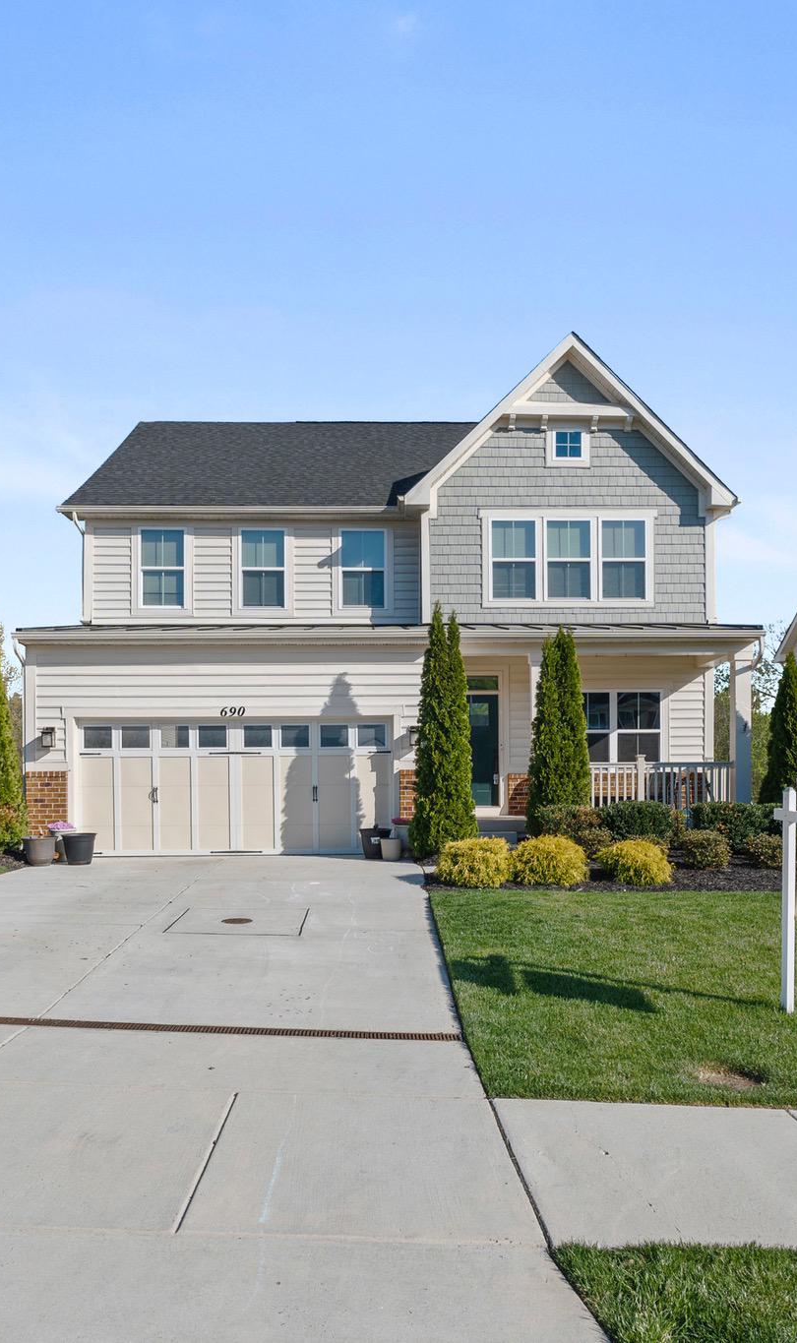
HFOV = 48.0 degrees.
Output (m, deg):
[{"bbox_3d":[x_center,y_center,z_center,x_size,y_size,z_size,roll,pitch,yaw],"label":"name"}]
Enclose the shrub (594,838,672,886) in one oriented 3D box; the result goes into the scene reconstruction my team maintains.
[{"bbox_3d":[2.917,2.382,11.100,0.950,0.580,0.920,0,-2,0],"label":"shrub"}]

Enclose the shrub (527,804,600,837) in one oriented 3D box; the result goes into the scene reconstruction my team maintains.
[{"bbox_3d":[2.271,2.098,12.300,0.950,0.620,0.900,0,-4,-1],"label":"shrub"}]

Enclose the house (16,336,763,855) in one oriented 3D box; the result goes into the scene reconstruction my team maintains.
[{"bbox_3d":[-0.100,-1.300,18.700,11.700,9.100,10.800,0,-4,-1],"label":"house"}]

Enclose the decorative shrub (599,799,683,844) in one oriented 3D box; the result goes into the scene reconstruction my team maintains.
[{"bbox_3d":[3.506,2.221,12.950,1.200,0.740,1.100,0,-2,0],"label":"decorative shrub"}]

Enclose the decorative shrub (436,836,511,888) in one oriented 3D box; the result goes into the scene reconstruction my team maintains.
[{"bbox_3d":[0.914,2.340,10.950,0.900,0.600,0.880,0,-2,0],"label":"decorative shrub"}]

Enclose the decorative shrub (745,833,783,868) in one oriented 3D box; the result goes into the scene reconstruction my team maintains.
[{"bbox_3d":[5.030,2.446,12.200,0.620,0.500,0.600,0,-4,-1],"label":"decorative shrub"}]

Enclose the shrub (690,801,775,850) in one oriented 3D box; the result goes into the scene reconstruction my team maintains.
[{"bbox_3d":[4.838,2.239,12.950,1.220,0.730,1.100,0,-2,0],"label":"shrub"}]

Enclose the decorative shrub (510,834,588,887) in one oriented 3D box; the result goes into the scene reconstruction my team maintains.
[{"bbox_3d":[1.931,2.427,11.500,0.990,0.680,0.950,0,-4,-1],"label":"decorative shrub"}]

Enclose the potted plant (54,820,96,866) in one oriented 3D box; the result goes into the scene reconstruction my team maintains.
[{"bbox_3d":[-4.733,2.500,13.100,0.550,0.650,0.520,0,-4,-1],"label":"potted plant"}]

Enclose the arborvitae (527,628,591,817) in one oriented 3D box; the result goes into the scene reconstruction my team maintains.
[{"bbox_3d":[2.313,0.930,12.900,0.950,3.150,0.950,0,-4,-1],"label":"arborvitae"}]

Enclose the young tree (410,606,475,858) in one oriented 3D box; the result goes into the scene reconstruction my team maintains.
[{"bbox_3d":[0.651,0.880,13.000,0.960,3.660,0.920,0,-2,0],"label":"young tree"}]

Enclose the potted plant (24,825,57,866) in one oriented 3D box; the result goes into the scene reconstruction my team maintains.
[{"bbox_3d":[-5.200,2.531,13.000,0.480,0.560,0.480,0,-2,0],"label":"potted plant"}]

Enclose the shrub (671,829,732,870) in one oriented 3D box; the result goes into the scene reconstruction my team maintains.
[{"bbox_3d":[4.112,2.415,12.150,0.810,0.560,0.800,0,-2,0],"label":"shrub"}]

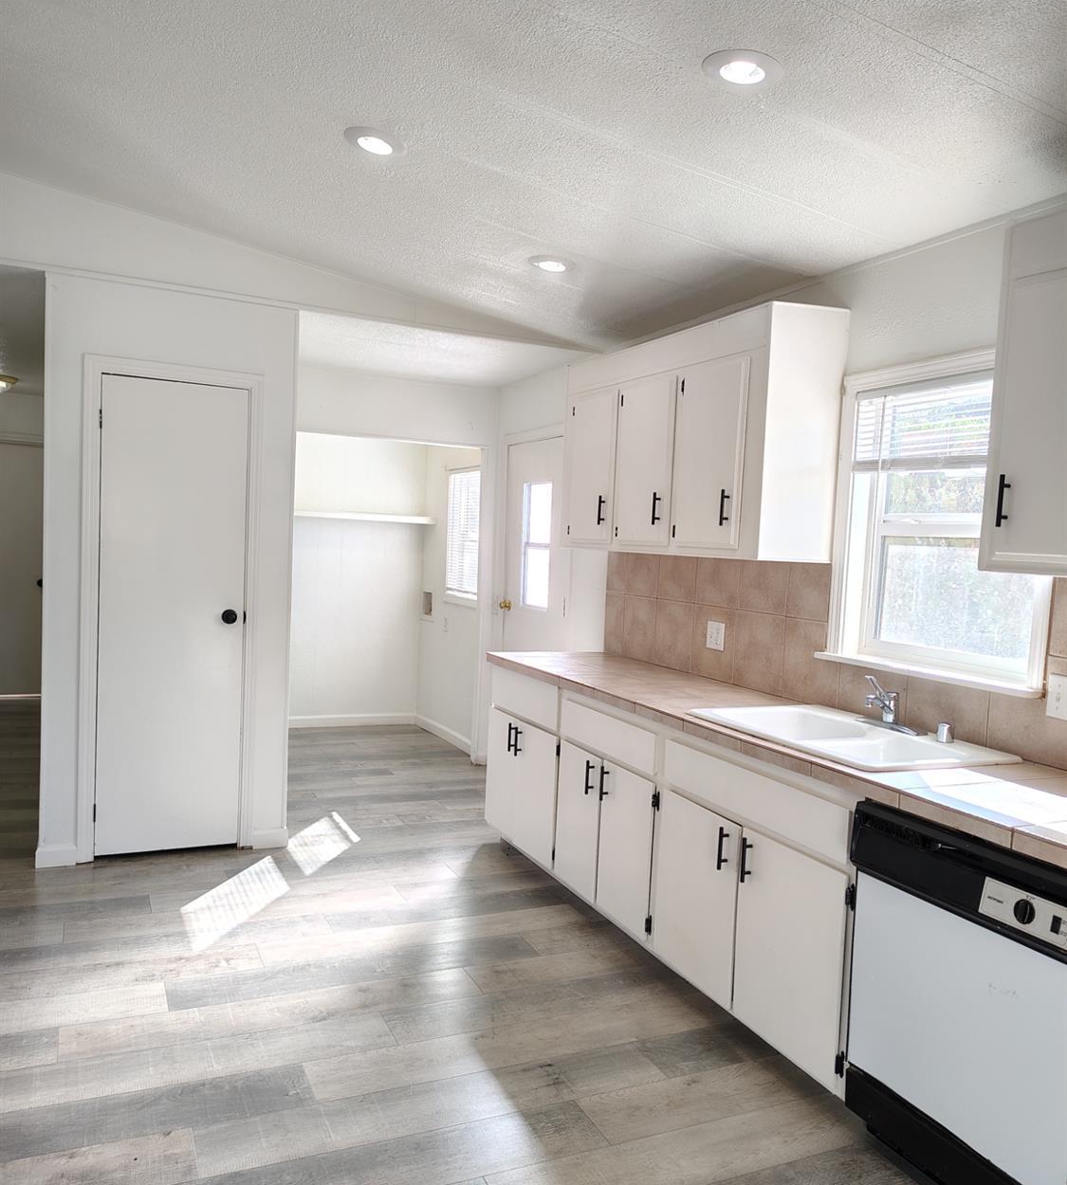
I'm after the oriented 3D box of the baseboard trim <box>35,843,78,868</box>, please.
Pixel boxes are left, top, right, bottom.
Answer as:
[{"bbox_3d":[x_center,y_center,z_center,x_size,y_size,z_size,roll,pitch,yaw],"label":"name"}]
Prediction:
[{"bbox_3d":[-2.012,1.113,4.161,0.151,0.091,0.018,1,3,-24],"label":"baseboard trim"}]

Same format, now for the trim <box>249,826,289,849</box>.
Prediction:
[{"bbox_3d":[-1.205,1.126,4.525,0.155,0.091,0.018,1,3,-24],"label":"trim"}]

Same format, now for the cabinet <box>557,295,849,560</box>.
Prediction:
[{"bbox_3d":[0.609,-0.584,4.050,0.322,0.864,1.519,1,3,-24],"label":"cabinet"}]

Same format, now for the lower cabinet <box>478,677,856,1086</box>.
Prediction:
[{"bbox_3d":[0.571,0.844,3.688,0.645,0.835,2.454,1,3,-24],"label":"lower cabinet"}]

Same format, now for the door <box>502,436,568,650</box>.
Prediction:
[{"bbox_3d":[0.007,0.120,5.828,0.047,2.029,0.886,1,3,-24],"label":"door"}]

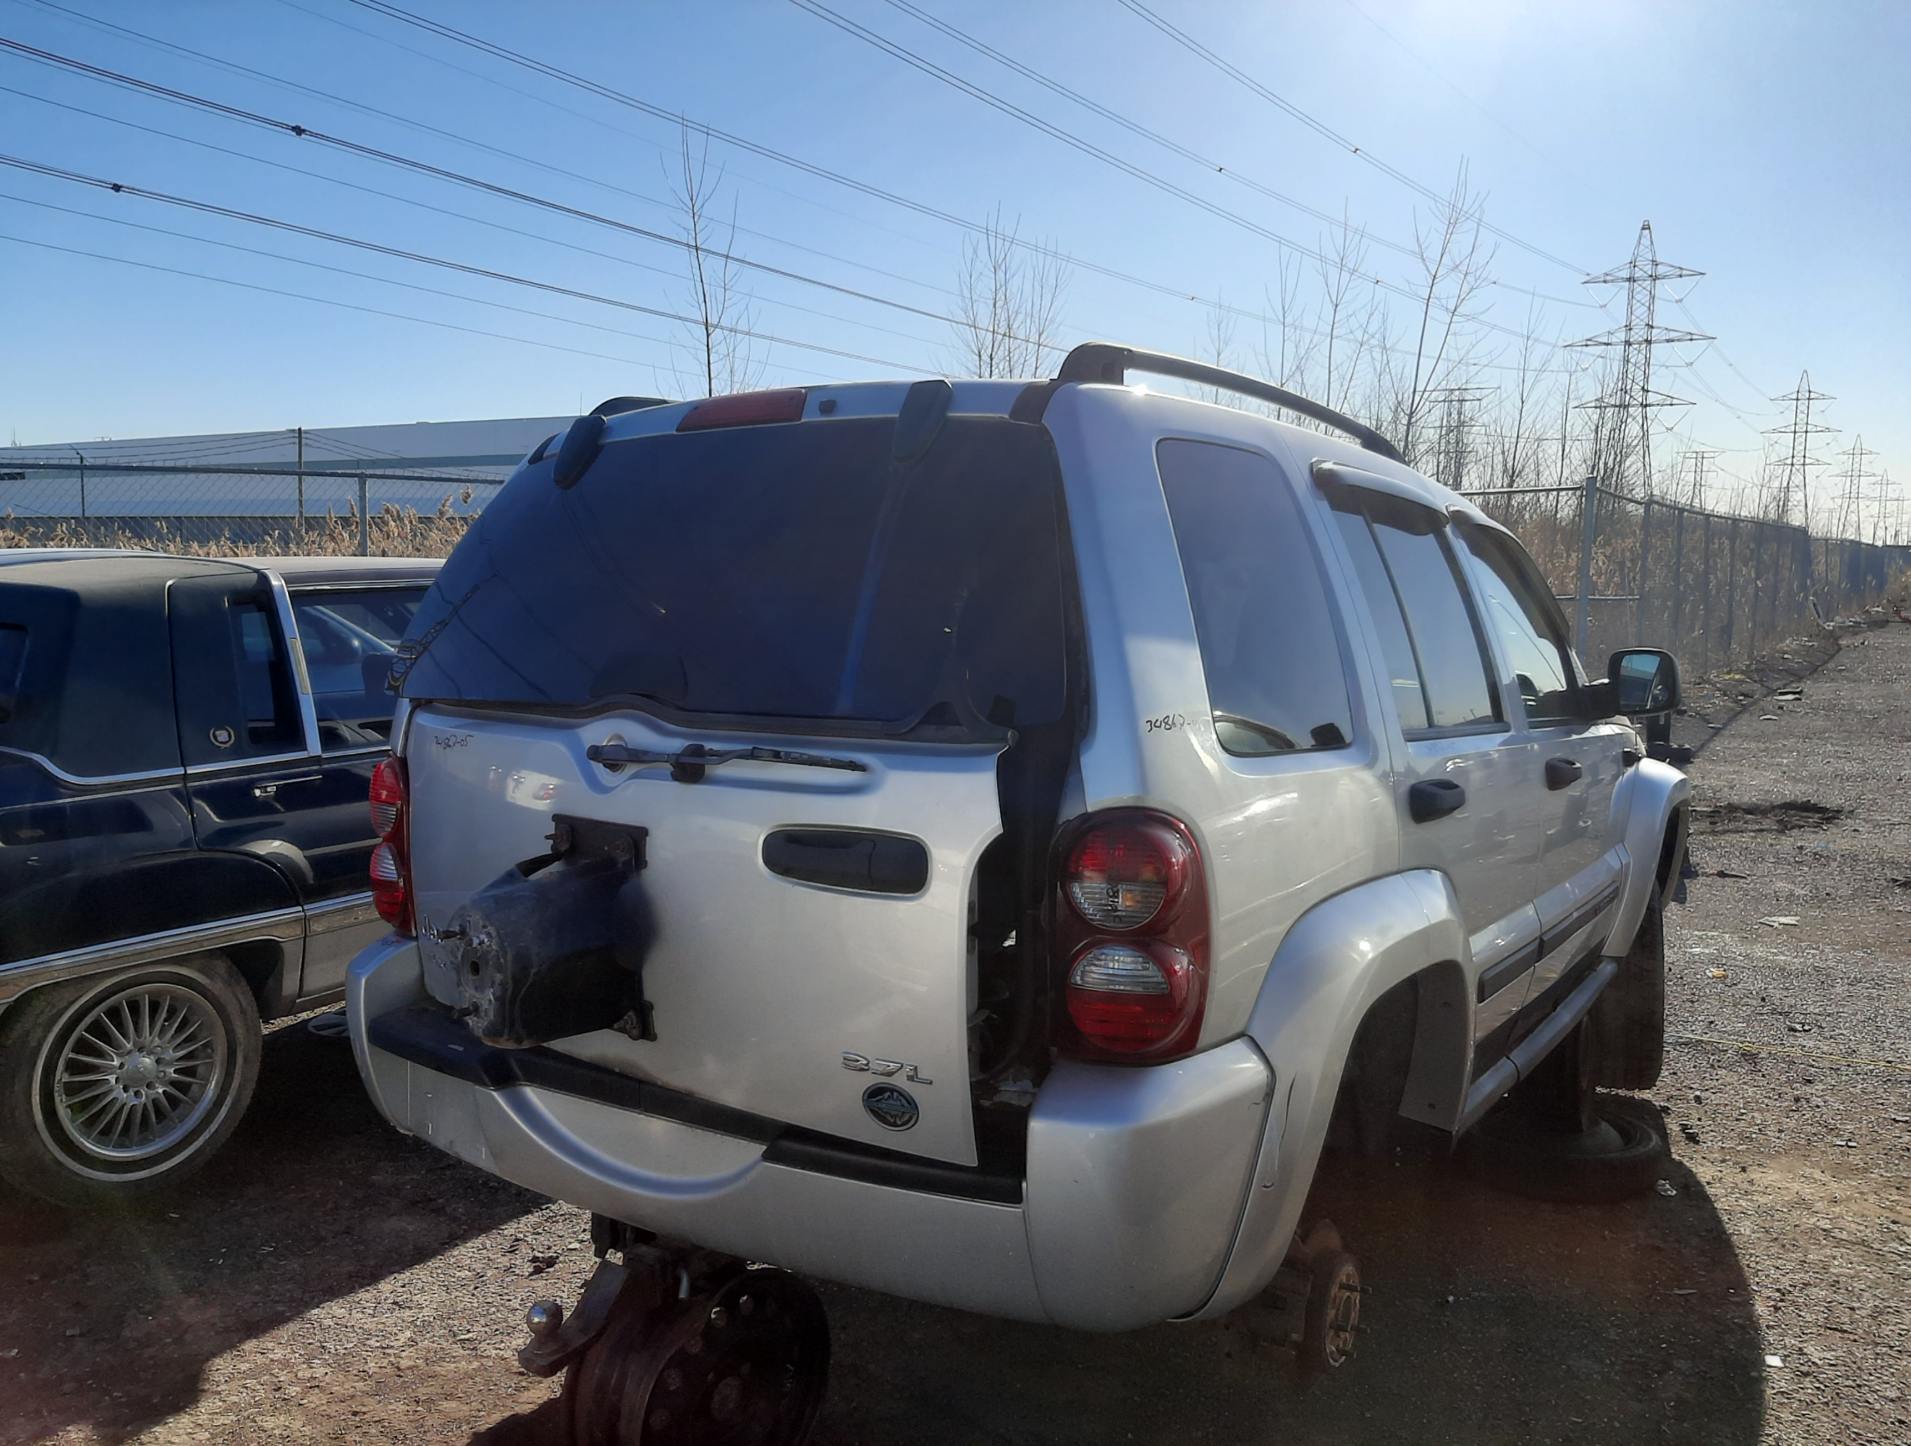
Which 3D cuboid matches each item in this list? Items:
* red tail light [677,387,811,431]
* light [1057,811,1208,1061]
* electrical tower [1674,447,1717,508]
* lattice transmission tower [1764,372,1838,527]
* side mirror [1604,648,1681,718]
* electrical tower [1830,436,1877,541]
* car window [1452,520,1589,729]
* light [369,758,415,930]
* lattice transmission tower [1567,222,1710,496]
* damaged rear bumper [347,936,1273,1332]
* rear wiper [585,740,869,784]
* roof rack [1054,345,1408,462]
[{"bbox_3d":[-0.329,-0.482,2.247,0.255,0.062,0.060,3,3,33],"label":"red tail light"},{"bbox_3d":[0.230,0.274,1.827,0.185,0.340,0.170,3,3,33],"label":"light"},{"bbox_3d":[203.795,-60.209,398.376,12.500,29.947,5.000,6,9,35],"label":"electrical tower"},{"bbox_3d":[214.200,-65.041,367.321,19.500,47.300,7.500,6,9,35],"label":"lattice transmission tower"},{"bbox_3d":[1.812,-0.104,3.800,0.190,0.180,0.120,3,3,33],"label":"side mirror"},{"bbox_3d":[346.797,-86.834,557.339,19.500,46.999,7.500,6,9,35],"label":"electrical tower"},{"bbox_3d":[1.374,-0.232,3.519,0.060,0.480,0.690,-20,-9,34],"label":"car window"},{"bbox_3d":[-1.000,0.213,2.624,0.185,0.340,0.170,3,3,33],"label":"light"},{"bbox_3d":[95.212,-45.775,202.352,19.700,46.797,7.500,6,9,35],"label":"lattice transmission tower"},{"bbox_3d":[-0.406,0.552,2.217,1.780,0.370,0.360,3,3,33],"label":"damaged rear bumper"},{"bbox_3d":[-0.305,0.052,1.935,0.555,0.055,0.060,3,3,40],"label":"rear wiper"},{"bbox_3d":[0.623,-0.588,2.723,0.085,0.110,1.580,3,6,33],"label":"roof rack"}]

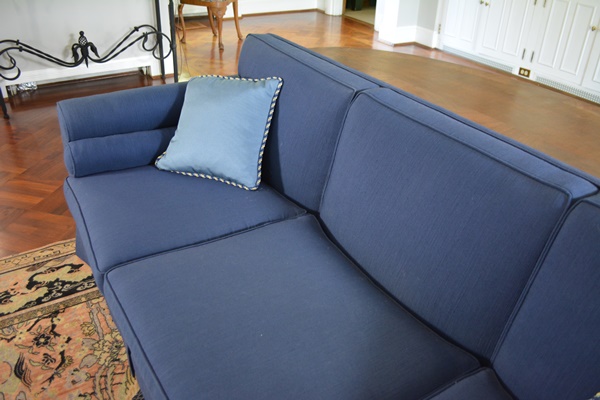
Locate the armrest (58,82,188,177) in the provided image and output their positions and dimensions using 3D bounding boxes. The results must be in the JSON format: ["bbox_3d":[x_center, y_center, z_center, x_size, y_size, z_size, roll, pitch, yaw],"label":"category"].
[{"bbox_3d":[-0.559,-0.307,1.945,0.700,0.270,0.180,-15,34,-26],"label":"armrest"}]

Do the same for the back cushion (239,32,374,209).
[{"bbox_3d":[-0.035,-0.301,1.859,0.160,0.430,0.740,-2,28,-33],"label":"back cushion"}]

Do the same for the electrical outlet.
[{"bbox_3d":[2.043,-1.156,4.542,0.012,0.072,0.116,-14,34,-25],"label":"electrical outlet"}]

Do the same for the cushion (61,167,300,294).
[{"bbox_3d":[-0.402,0.041,1.755,0.690,0.155,0.630,-15,34,-26],"label":"cushion"}]

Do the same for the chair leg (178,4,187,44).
[{"bbox_3d":[-1.279,-1.921,5.432,0.075,0.400,0.075,17,34,25],"label":"chair leg"}]

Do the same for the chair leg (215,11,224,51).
[{"bbox_3d":[-0.839,-1.796,5.239,0.075,0.400,0.075,17,34,25],"label":"chair leg"}]

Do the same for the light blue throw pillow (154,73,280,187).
[{"bbox_3d":[-0.295,-0.262,1.800,0.420,0.410,0.140,10,-11,22],"label":"light blue throw pillow"}]

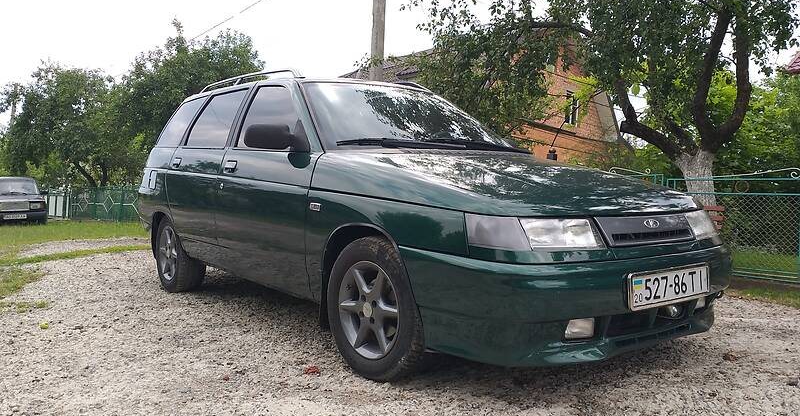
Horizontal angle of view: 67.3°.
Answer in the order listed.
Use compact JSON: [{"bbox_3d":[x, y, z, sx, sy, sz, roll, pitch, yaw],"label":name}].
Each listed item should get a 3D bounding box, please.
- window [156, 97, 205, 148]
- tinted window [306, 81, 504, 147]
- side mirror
[{"bbox_3d":[-1.623,-0.604,4.383,0.070,0.340,0.880,20,-10,-36],"label":"window"},{"bbox_3d":[0.054,-0.505,3.321,1.360,0.120,0.790,-1,36,-37],"label":"tinted window"},{"bbox_3d":[-0.571,-0.331,2.785,0.240,0.155,0.220,-1,2,-37],"label":"side mirror"}]

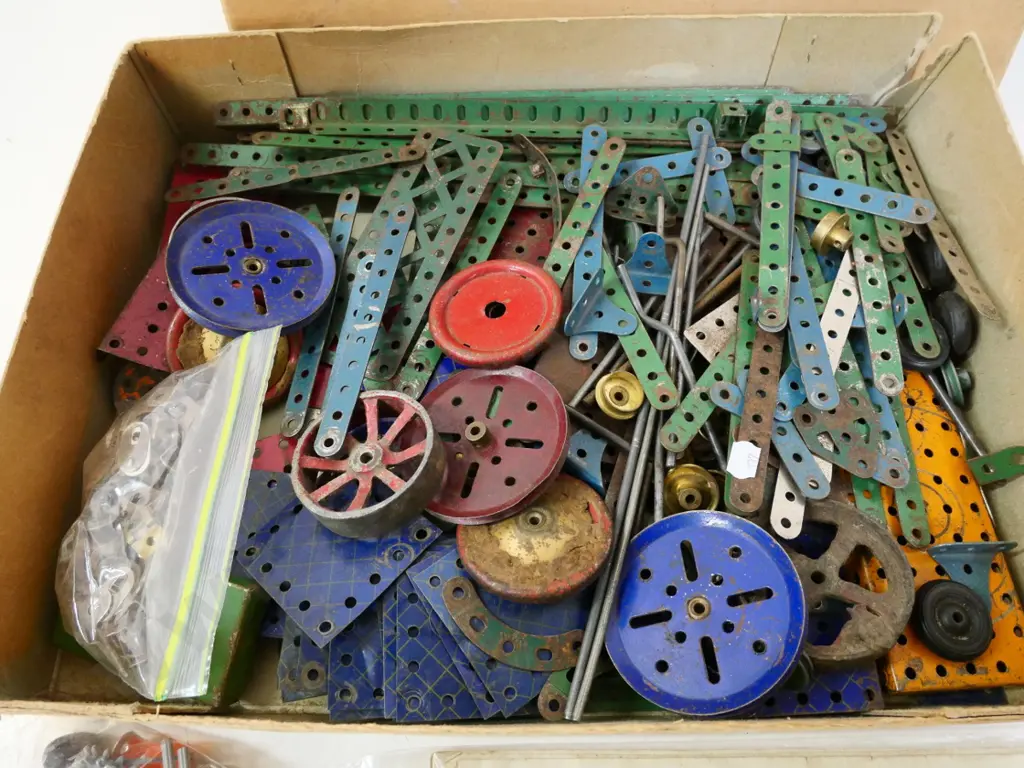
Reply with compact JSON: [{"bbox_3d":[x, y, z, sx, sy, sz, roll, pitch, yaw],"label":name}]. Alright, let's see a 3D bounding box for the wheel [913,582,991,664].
[{"bbox_3d":[0.173,0.092,0.279,0.031,0.011,0.031,4,64,-7],"label":"wheel"}]

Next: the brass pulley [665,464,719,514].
[{"bbox_3d":[0.077,0.046,0.307,0.024,0.012,0.024,-10,104,20],"label":"brass pulley"}]

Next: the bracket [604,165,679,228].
[{"bbox_3d":[0.066,-0.093,0.352,0.038,0.013,0.027,9,72,-1],"label":"bracket"}]

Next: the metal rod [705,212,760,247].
[{"bbox_3d":[0.110,-0.077,0.354,0.035,0.004,0.004,34,37,15],"label":"metal rod"}]

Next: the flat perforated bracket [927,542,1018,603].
[{"bbox_3d":[0.182,0.076,0.283,0.038,0.013,0.025,-2,56,-3],"label":"flat perforated bracket"}]

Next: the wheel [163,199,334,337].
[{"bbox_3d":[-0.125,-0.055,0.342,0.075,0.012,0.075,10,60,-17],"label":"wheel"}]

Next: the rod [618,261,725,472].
[{"bbox_3d":[0.071,-0.010,0.317,0.013,0.004,0.107,-23,72,12],"label":"rod"}]

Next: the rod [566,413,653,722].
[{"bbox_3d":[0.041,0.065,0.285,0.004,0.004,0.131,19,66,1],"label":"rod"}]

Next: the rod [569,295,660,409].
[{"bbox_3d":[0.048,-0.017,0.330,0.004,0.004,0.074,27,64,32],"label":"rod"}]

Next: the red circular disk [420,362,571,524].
[{"bbox_3d":[-0.013,0.023,0.306,0.075,0.013,0.075,-7,55,14],"label":"red circular disk"}]

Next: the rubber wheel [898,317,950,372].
[{"bbox_3d":[0.190,-0.018,0.333,0.030,0.010,0.030,2,64,-3],"label":"rubber wheel"}]

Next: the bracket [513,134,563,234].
[{"bbox_3d":[0.015,-0.102,0.366,0.008,0.013,0.063,-12,73,-22],"label":"bracket"}]

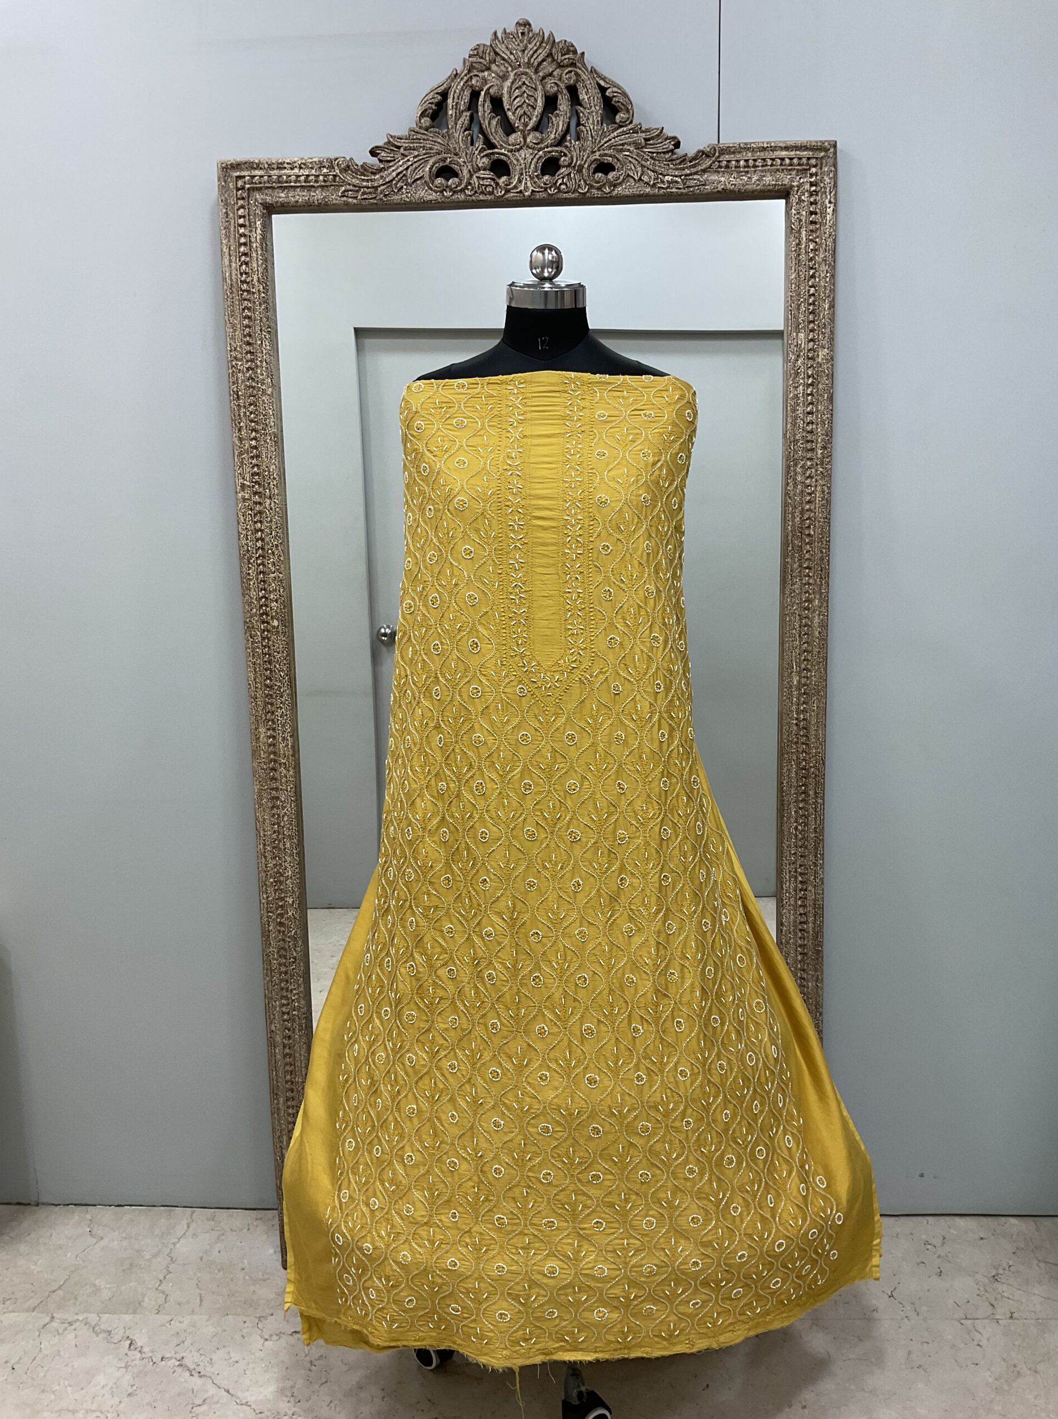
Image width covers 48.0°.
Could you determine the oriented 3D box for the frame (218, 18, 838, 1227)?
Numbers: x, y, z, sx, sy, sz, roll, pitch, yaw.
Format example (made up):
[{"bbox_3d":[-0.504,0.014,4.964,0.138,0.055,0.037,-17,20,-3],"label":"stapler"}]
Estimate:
[{"bbox_3d":[0.013,-0.029,2.035,0.980,2.120,0.075,-1,9,1],"label":"frame"}]

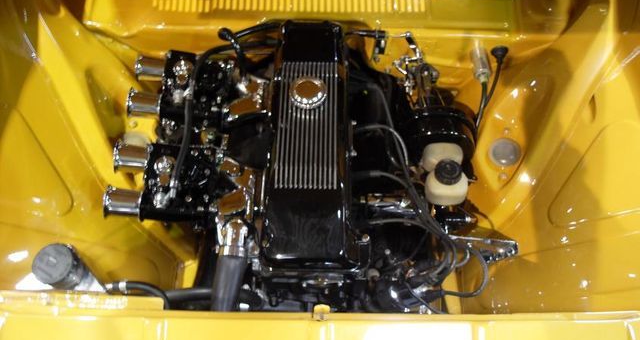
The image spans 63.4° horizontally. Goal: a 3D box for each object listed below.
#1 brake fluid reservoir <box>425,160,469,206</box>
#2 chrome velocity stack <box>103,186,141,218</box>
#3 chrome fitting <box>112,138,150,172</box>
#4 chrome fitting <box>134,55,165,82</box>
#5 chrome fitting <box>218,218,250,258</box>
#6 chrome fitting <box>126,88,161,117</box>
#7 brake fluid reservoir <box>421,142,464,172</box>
[{"bbox_3d":[0.230,0.023,0.940,0.074,0.080,0.058,0,60,0],"label":"brake fluid reservoir"},{"bbox_3d":[-0.344,0.058,0.905,0.056,0.056,0.056,4,63,-8],"label":"chrome velocity stack"},{"bbox_3d":[-0.335,-0.020,0.930,0.056,0.058,0.058,5,59,-10],"label":"chrome fitting"},{"bbox_3d":[-0.337,-0.202,1.039,0.056,0.058,0.058,5,59,-10],"label":"chrome fitting"},{"bbox_3d":[-0.139,0.109,0.835,0.050,0.045,0.053,0,71,0],"label":"chrome fitting"},{"bbox_3d":[-0.336,-0.124,0.993,0.056,0.058,0.058,5,59,-10],"label":"chrome fitting"},{"bbox_3d":[0.232,-0.024,0.980,0.075,0.050,0.055,0,60,0],"label":"brake fluid reservoir"}]

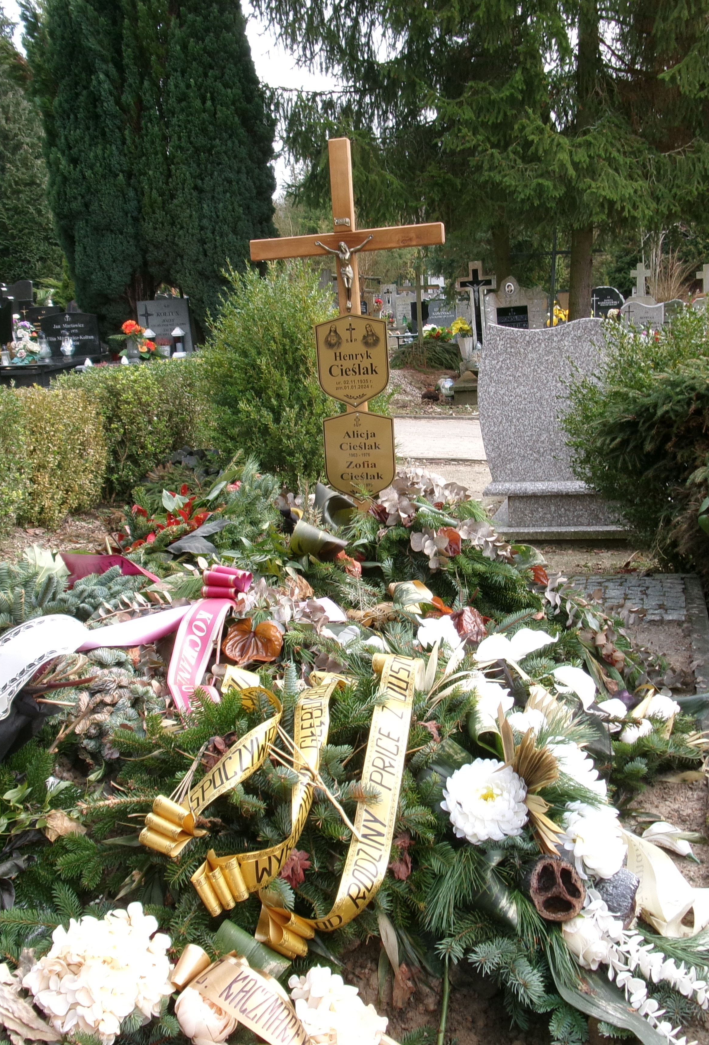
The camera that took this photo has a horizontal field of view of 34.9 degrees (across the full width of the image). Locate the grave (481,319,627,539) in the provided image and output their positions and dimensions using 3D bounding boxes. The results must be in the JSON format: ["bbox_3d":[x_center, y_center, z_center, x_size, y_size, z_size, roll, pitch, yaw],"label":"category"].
[{"bbox_3d":[1.190,-0.528,6.400,0.950,1.200,0.300,0,12,11],"label":"grave"}]

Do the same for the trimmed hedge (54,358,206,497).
[{"bbox_3d":[-1.773,-0.769,9.200,0.600,0.850,2.200,0,12,14],"label":"trimmed hedge"}]

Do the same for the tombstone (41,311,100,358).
[{"bbox_3d":[-3.648,-2.409,14.500,0.760,0.580,0.120,-3,12,0],"label":"tombstone"}]

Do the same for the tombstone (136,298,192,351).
[{"bbox_3d":[-2.262,-2.340,13.500,0.620,0.680,0.140,-1,12,8],"label":"tombstone"}]

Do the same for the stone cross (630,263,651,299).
[{"bbox_3d":[6.096,-5.146,24.000,0.440,0.780,0.140,-2,12,5],"label":"stone cross"}]

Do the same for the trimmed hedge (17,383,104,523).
[{"bbox_3d":[-2.023,-0.456,7.800,0.520,0.860,0.700,1,12,18],"label":"trimmed hedge"}]

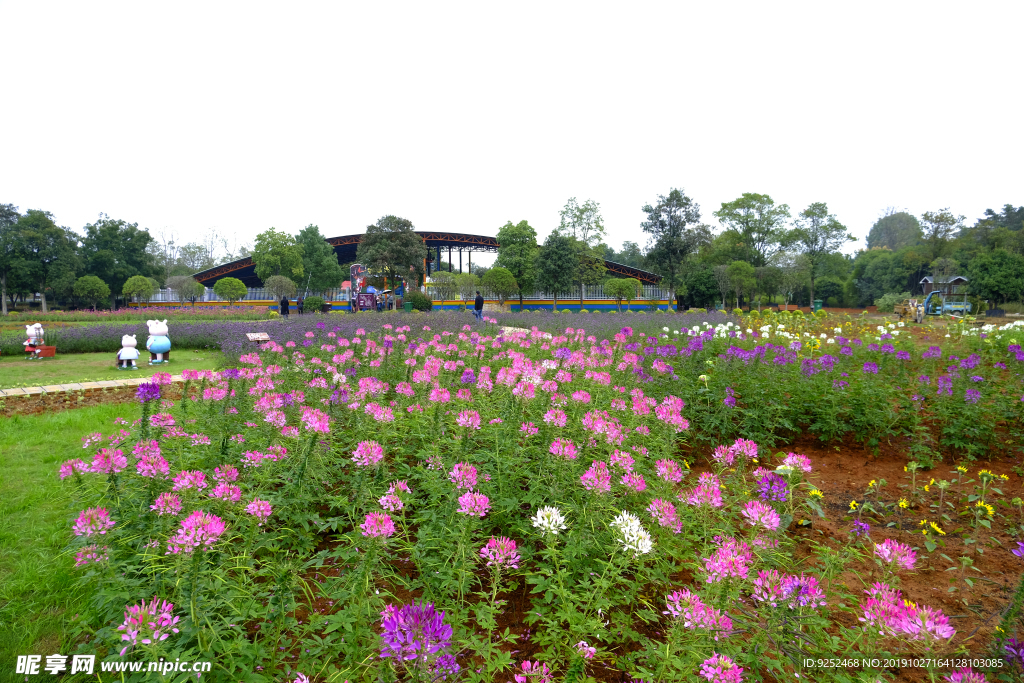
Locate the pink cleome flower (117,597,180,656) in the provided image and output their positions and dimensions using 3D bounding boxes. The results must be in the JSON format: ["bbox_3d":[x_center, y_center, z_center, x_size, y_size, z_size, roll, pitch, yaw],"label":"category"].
[{"bbox_3d":[-1.028,0.806,1.850,0.181,0.140,0.172,0,4,0],"label":"pink cleome flower"}]

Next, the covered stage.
[{"bbox_3d":[-8.232,-7.340,71.658,45.447,7.614,18.000,0,4,0],"label":"covered stage"}]

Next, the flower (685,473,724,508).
[{"bbox_3d":[0.665,0.512,2.250,0.128,0.112,0.125,0,4,0],"label":"flower"}]

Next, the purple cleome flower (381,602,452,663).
[{"bbox_3d":[-0.203,0.615,1.386,0.154,0.123,0.146,0,4,0],"label":"purple cleome flower"}]

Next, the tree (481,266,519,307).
[{"bbox_3d":[-0.970,-4.271,54.000,3.095,3.755,3.095,0,4,0],"label":"tree"}]

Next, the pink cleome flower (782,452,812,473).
[{"bbox_3d":[1.178,0.499,2.700,0.115,0.080,0.112,0,4,0],"label":"pink cleome flower"}]

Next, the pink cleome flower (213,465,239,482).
[{"bbox_3d":[-1.620,0.746,3.700,0.147,0.102,0.147,0,4,0],"label":"pink cleome flower"}]

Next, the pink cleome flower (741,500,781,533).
[{"bbox_3d":[0.821,0.579,2.163,0.128,0.099,0.121,0,4,0],"label":"pink cleome flower"}]

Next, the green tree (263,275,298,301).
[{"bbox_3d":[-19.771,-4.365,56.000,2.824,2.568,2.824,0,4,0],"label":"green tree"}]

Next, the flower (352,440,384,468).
[{"bbox_3d":[-0.691,0.539,3.150,0.151,0.119,0.151,0,4,0],"label":"flower"}]

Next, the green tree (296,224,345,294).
[{"bbox_3d":[-16.770,-6.577,57.000,4.356,7.231,4.138,0,4,0],"label":"green tree"}]

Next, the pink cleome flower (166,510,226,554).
[{"bbox_3d":[-1.061,0.642,2.200,0.202,0.125,0.182,0,4,0],"label":"pink cleome flower"}]

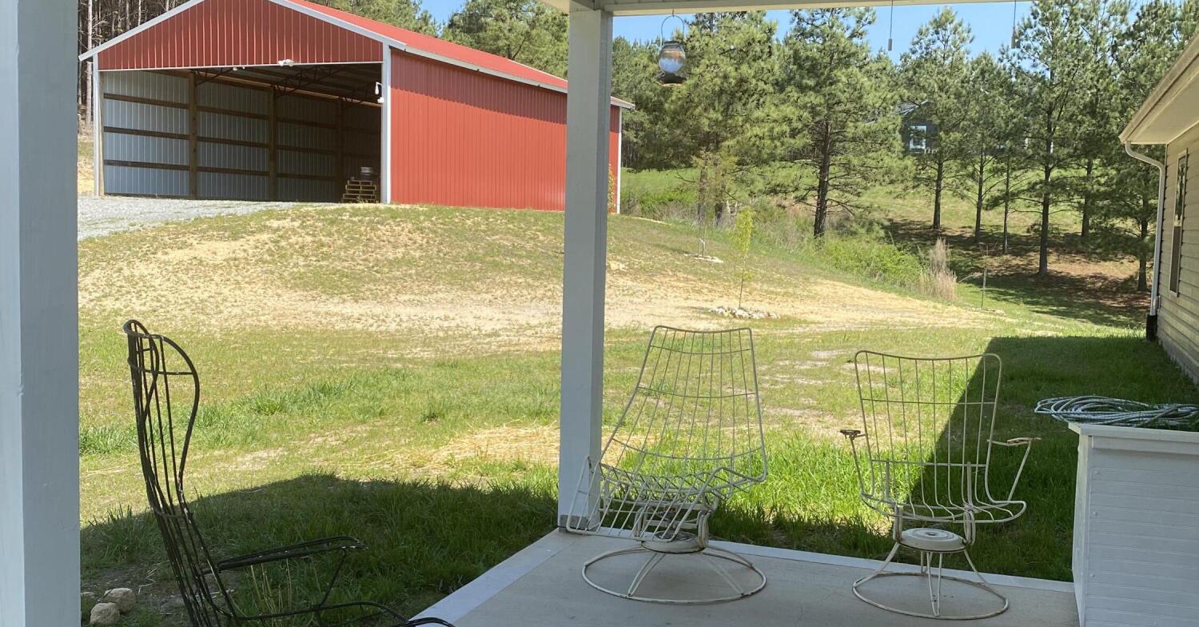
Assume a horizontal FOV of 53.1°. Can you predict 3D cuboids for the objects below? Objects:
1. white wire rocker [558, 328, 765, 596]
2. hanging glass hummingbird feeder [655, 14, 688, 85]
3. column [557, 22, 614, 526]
[{"bbox_3d":[0.257,0.543,4.490,0.690,0.945,0.930,3,5,22],"label":"white wire rocker"},{"bbox_3d":[0.298,-1.080,4.901,0.127,0.287,0.127,2,4,0],"label":"hanging glass hummingbird feeder"},{"bbox_3d":[-0.067,-0.160,5.191,0.142,2.220,0.142,3,5,20],"label":"column"}]

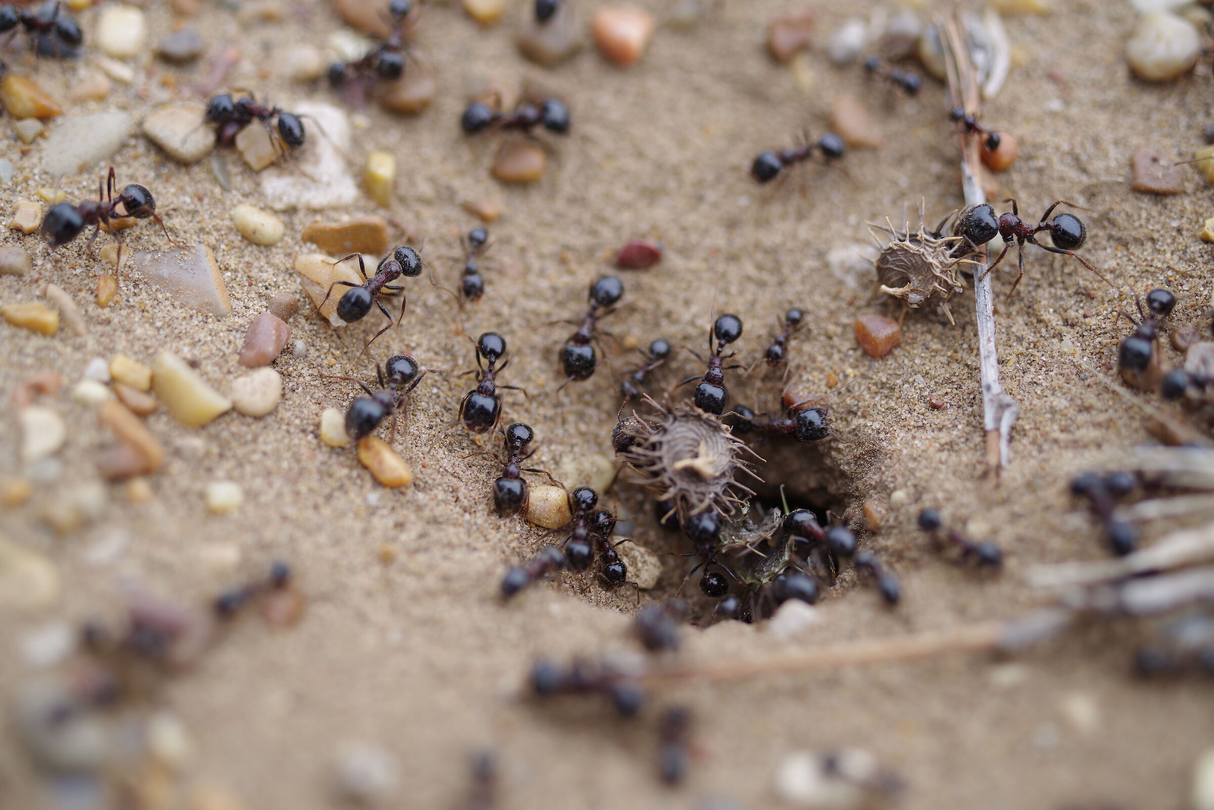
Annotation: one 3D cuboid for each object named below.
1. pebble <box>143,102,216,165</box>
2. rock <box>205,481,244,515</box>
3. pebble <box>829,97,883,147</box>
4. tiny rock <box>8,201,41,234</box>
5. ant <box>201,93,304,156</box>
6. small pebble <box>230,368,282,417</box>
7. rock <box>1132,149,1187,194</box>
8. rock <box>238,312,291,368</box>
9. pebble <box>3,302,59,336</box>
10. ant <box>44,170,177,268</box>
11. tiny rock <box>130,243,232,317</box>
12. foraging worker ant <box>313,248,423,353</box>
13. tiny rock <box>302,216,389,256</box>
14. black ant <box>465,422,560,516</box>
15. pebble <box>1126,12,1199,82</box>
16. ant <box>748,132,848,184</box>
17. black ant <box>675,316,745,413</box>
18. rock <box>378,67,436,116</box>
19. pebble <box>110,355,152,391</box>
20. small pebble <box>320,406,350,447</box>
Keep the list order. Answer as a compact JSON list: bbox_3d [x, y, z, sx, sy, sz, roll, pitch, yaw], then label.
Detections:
[{"bbox_3d":[-0.033,-0.021,0.129,0.005,0.002,0.005,36,57,29],"label":"pebble"},{"bbox_3d":[-0.028,0.007,0.125,0.003,0.001,0.002,0,48,0],"label":"rock"},{"bbox_3d":[0.021,-0.024,0.143,0.003,0.002,0.005,-32,54,-26],"label":"pebble"},{"bbox_3d":[-0.045,-0.014,0.130,0.002,0.002,0.003,-10,44,-11],"label":"tiny rock"},{"bbox_3d":[-0.029,-0.023,0.140,0.008,0.004,0.004,12,49,11],"label":"ant"},{"bbox_3d":[-0.026,-0.001,0.123,0.004,0.002,0.004,0,48,0],"label":"small pebble"},{"bbox_3d":[0.048,-0.021,0.148,0.004,0.002,0.004,-2,48,-2],"label":"rock"},{"bbox_3d":[-0.026,-0.005,0.126,0.003,0.002,0.004,25,53,21],"label":"rock"},{"bbox_3d":[-0.042,-0.006,0.122,0.004,0.002,0.002,19,51,16],"label":"pebble"},{"bbox_3d":[-0.037,-0.014,0.124,0.010,0.005,0.007,-19,46,-19],"label":"ant"},{"bbox_3d":[-0.032,-0.009,0.126,0.006,0.003,0.008,-10,44,-11],"label":"tiny rock"},{"bbox_3d":[-0.017,-0.008,0.119,0.006,0.003,0.008,32,51,21],"label":"foraging worker ant"},{"bbox_3d":[-0.020,-0.013,0.132,0.007,0.002,0.002,0,48,0],"label":"tiny rock"},{"bbox_3d":[-0.006,0.004,0.117,0.006,0.003,0.007,7,47,2],"label":"black ant"},{"bbox_3d":[0.050,-0.032,0.151,0.006,0.005,0.006,0,48,0],"label":"pebble"},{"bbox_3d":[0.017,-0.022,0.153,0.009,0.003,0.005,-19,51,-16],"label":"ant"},{"bbox_3d":[0.008,-0.003,0.126,0.006,0.003,0.008,10,55,7],"label":"black ant"},{"bbox_3d":[-0.017,-0.027,0.143,0.005,0.003,0.004,0,43,0],"label":"rock"},{"bbox_3d":[-0.037,-0.002,0.131,0.003,0.002,0.002,20,51,17],"label":"pebble"},{"bbox_3d":[-0.020,0.002,0.124,0.002,0.002,0.003,0,48,0],"label":"small pebble"}]

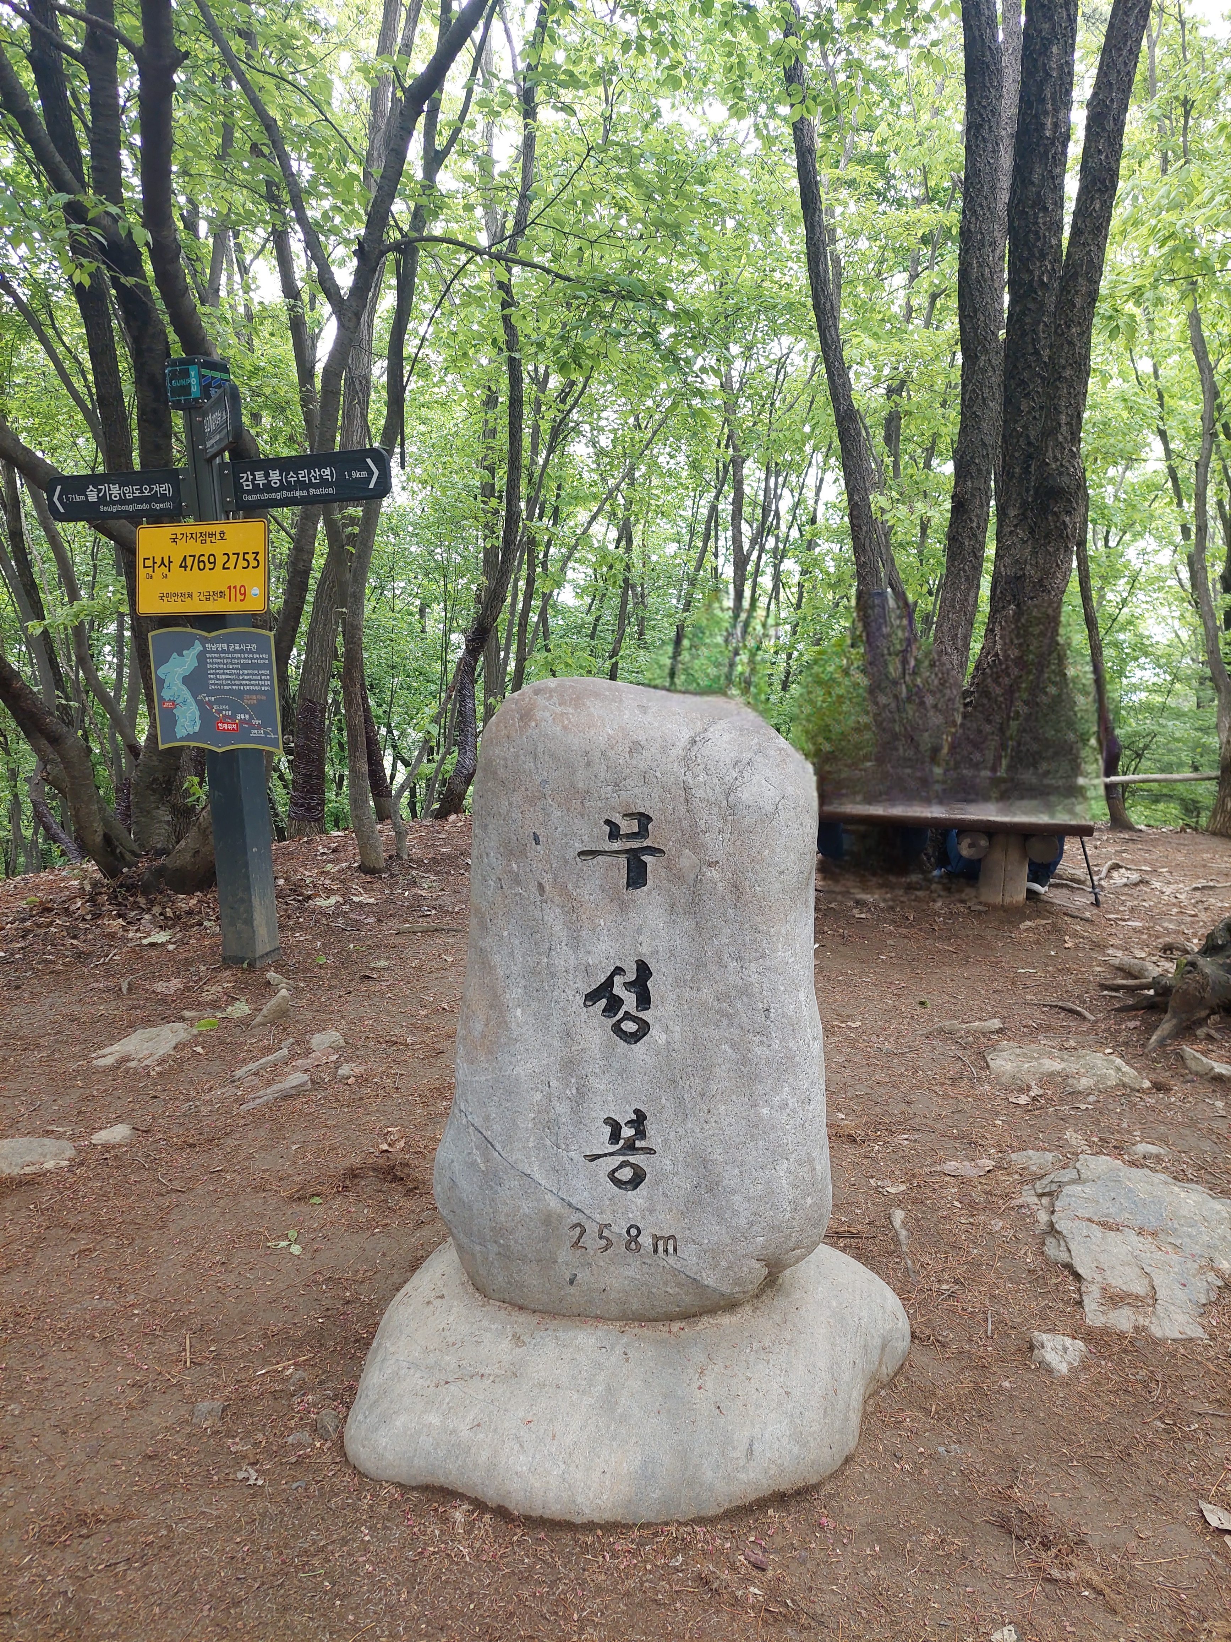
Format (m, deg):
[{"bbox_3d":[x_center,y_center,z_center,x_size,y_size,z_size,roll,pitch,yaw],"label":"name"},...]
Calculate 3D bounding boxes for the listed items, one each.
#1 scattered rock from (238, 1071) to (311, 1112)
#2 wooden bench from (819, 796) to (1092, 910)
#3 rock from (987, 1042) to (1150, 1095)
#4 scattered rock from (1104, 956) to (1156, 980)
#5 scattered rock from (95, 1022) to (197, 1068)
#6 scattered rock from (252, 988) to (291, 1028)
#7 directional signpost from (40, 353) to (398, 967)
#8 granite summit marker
[{"bbox_3d":[-1.003,0.804,3.519,0.090,0.060,0.237,7,12,41],"label":"scattered rock"},{"bbox_3d":[1.496,0.136,6.085,1.800,0.420,0.500,3,10,25],"label":"wooden bench"},{"bbox_3d":[1.342,0.730,3.562,0.439,0.090,0.242,-1,9,2],"label":"rock"},{"bbox_3d":[1.988,0.560,4.541,0.176,0.080,0.080,5,11,34],"label":"scattered rock"},{"bbox_3d":[-1.578,0.740,3.959,0.254,0.070,0.304,0,9,8],"label":"scattered rock"},{"bbox_3d":[-1.215,0.662,4.261,0.093,0.090,0.229,1,10,16],"label":"scattered rock"},{"bbox_3d":[-1.568,-0.584,4.571,1.400,2.370,0.680,2,10,18],"label":"directional signpost"},{"bbox_3d":[0.029,0.403,2.082,0.980,1.290,0.720,-1,9,0],"label":"granite summit marker"}]

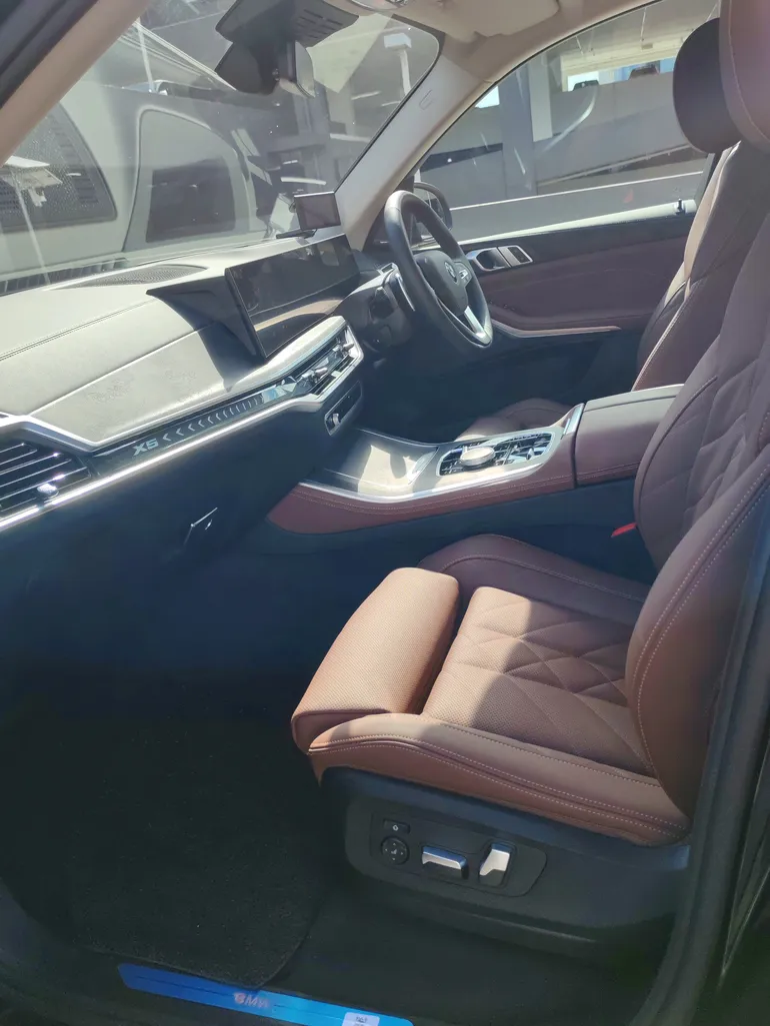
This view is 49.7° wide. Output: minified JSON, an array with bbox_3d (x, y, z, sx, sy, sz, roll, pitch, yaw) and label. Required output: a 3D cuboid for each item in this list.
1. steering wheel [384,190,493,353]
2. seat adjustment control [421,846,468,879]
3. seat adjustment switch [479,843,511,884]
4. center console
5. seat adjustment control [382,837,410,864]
[{"bbox_3d":[0.113,-0.511,1.767,0.085,0.370,0.370,-28,11,23],"label":"steering wheel"},{"bbox_3d":[0.071,0.407,0.965,0.050,0.025,0.020,8,13,14],"label":"seat adjustment control"},{"bbox_3d":[0.126,0.401,0.947,0.024,0.045,0.018,15,14,12],"label":"seat adjustment switch"},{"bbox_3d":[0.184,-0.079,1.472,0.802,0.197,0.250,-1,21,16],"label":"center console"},{"bbox_3d":[0.012,0.401,0.986,0.031,0.031,0.010,8,13,14],"label":"seat adjustment control"}]

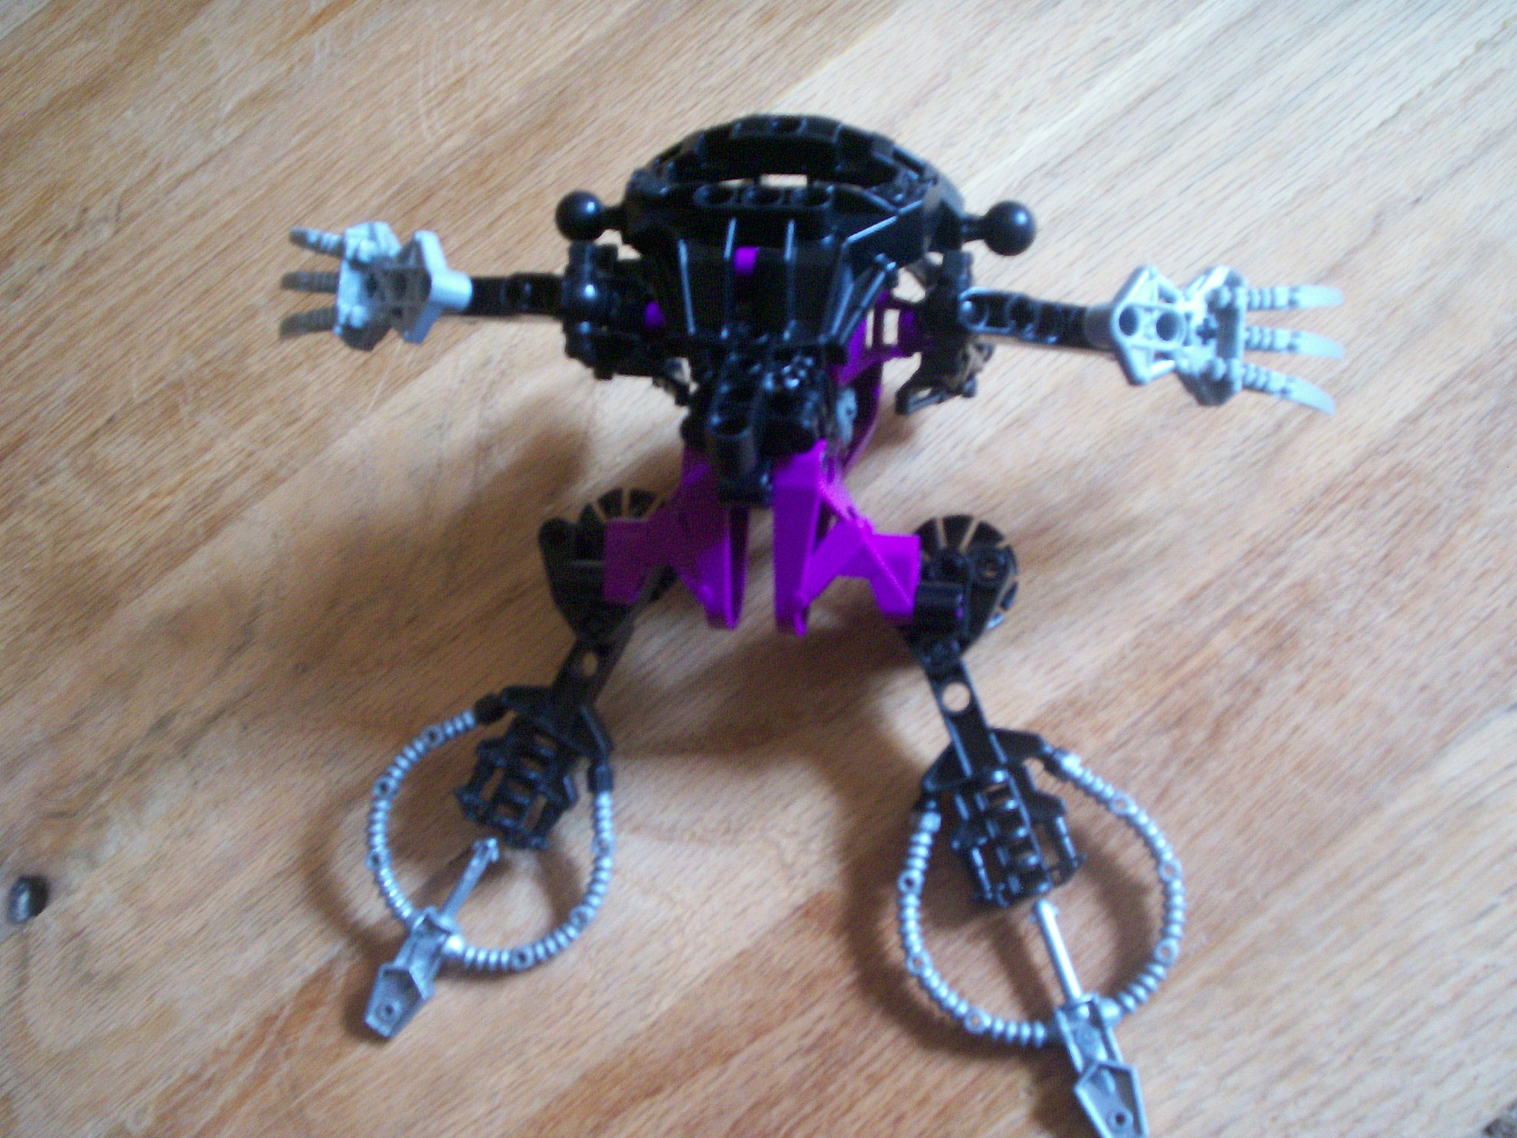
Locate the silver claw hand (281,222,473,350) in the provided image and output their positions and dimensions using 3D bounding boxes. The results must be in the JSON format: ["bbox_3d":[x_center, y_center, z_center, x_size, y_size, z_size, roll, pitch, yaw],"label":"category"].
[{"bbox_3d":[-0.078,-0.058,0.320,0.048,0.015,0.026,8,74,30],"label":"silver claw hand"}]

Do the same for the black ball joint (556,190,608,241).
[{"bbox_3d":[-0.034,-0.069,0.309,0.011,0.010,0.010,4,72,14],"label":"black ball joint"}]

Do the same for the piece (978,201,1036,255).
[{"bbox_3d":[0.045,-0.062,0.288,0.011,0.010,0.010,4,72,14],"label":"piece"}]

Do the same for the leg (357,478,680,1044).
[{"bbox_3d":[-0.049,0.039,0.314,0.053,0.038,0.117,23,77,19],"label":"leg"}]

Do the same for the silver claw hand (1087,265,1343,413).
[{"bbox_3d":[0.083,-0.042,0.290,0.048,0.015,0.026,3,75,-12],"label":"silver claw hand"}]

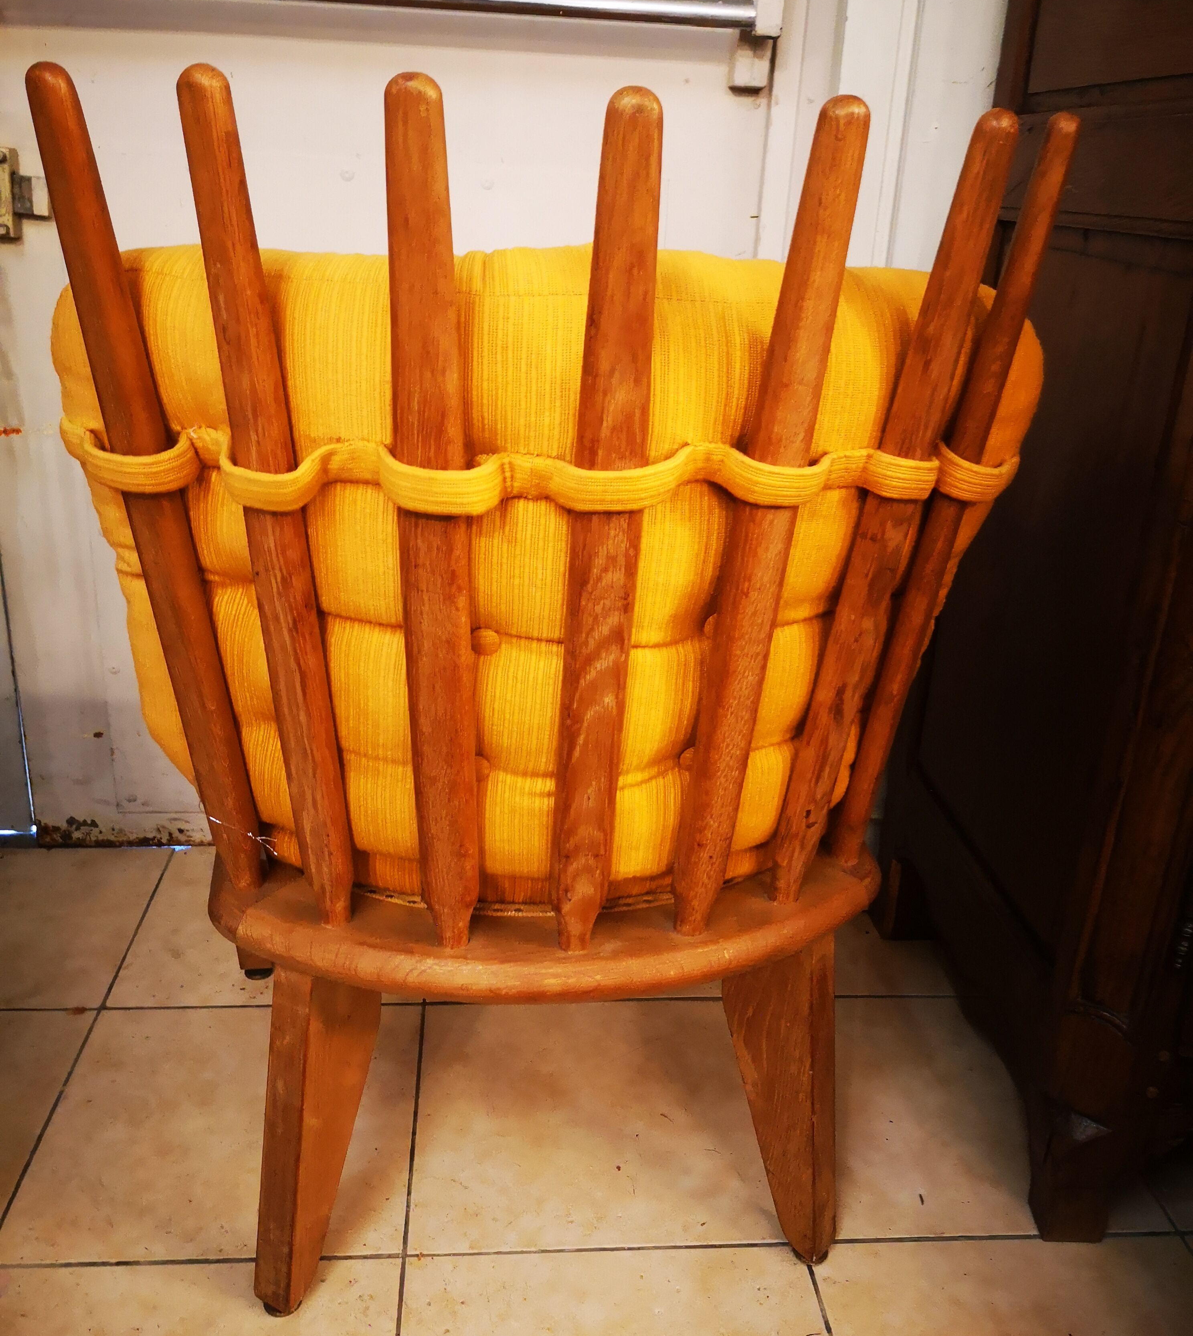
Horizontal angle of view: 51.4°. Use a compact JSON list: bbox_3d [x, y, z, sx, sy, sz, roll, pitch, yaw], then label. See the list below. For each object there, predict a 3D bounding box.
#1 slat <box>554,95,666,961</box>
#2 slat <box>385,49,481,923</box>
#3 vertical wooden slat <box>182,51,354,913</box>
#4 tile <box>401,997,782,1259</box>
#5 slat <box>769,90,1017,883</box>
[{"bbox_3d":[0.003,-0.048,0.737,0.043,0.542,0.025,-1,27,-9],"label":"slat"},{"bbox_3d":[-0.092,-0.048,0.722,0.043,0.543,0.025,3,29,4],"label":"slat"},{"bbox_3d":[-0.189,-0.063,0.740,0.043,0.542,0.025,8,29,17],"label":"vertical wooden slat"},{"bbox_3d":[-0.005,0.428,1.192,0.331,0.010,0.331,1,22,-5],"label":"tile"},{"bbox_3d":[0.182,-0.068,0.802,0.043,0.542,0.025,-11,32,-36],"label":"slat"}]

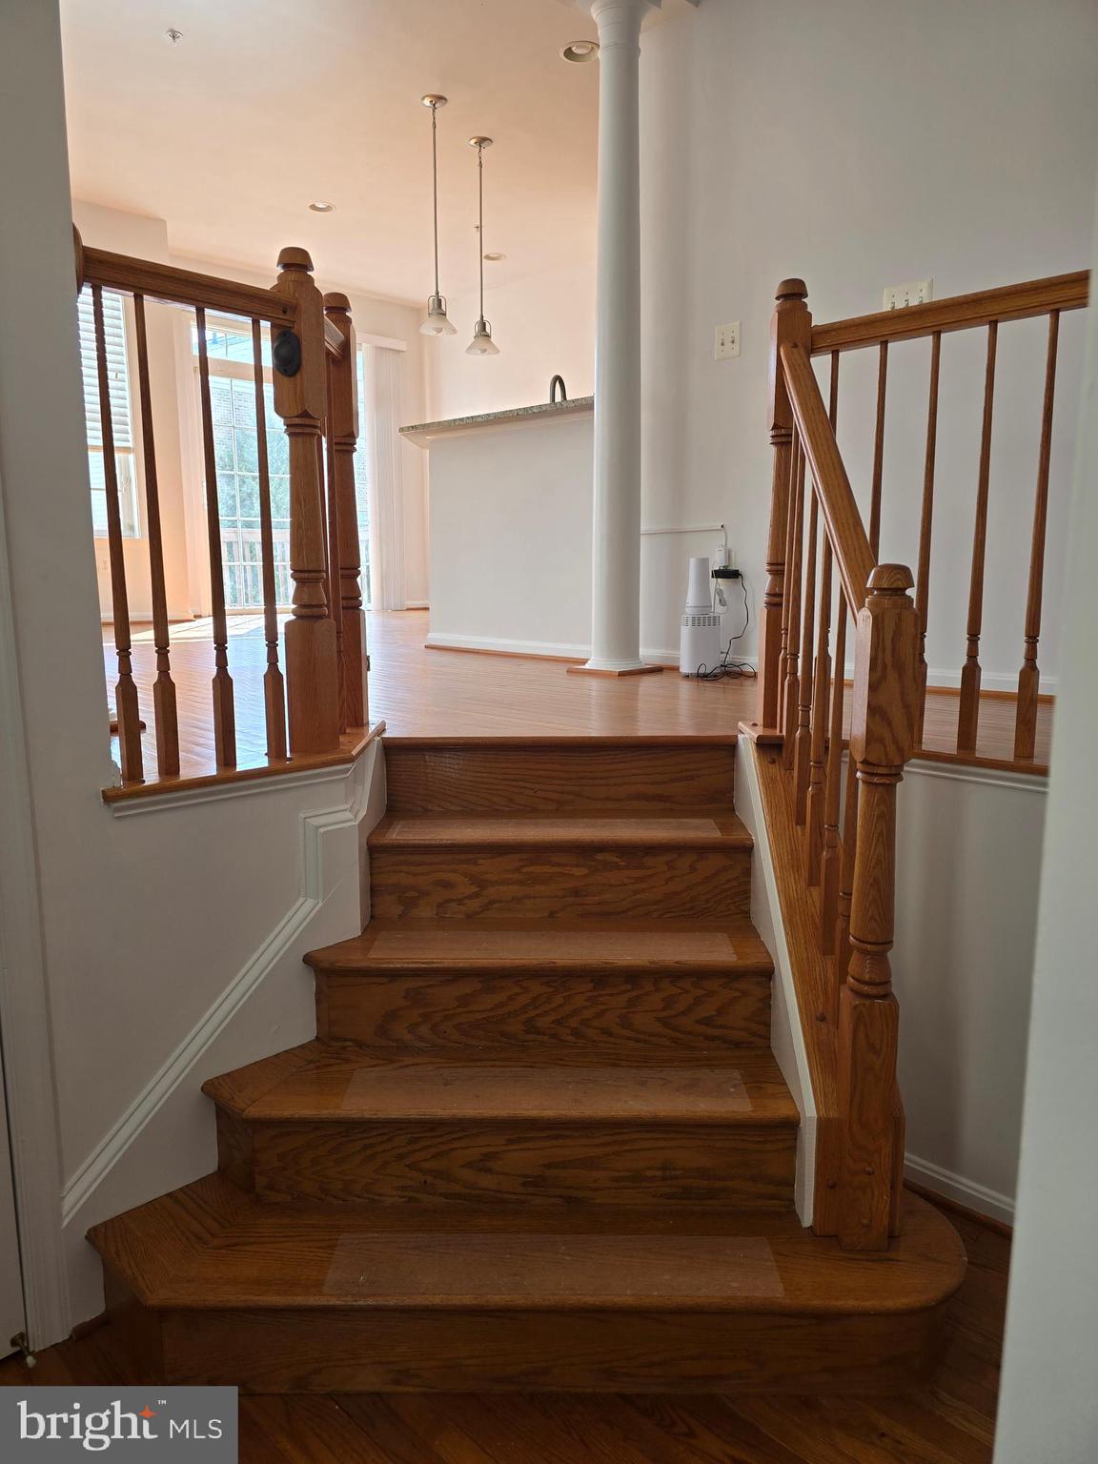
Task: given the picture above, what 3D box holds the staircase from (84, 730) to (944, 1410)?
[{"bbox_3d":[-0.053,0.548,1.958,1.510,0.945,0.960,0,9,0],"label":"staircase"}]

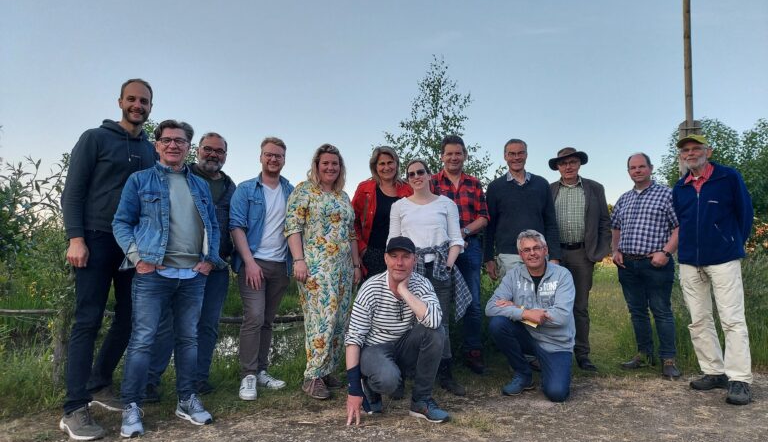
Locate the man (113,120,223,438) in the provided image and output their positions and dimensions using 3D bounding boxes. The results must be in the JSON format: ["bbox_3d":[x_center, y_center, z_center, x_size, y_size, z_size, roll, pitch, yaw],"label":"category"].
[{"bbox_3d":[-1.268,0.298,3.250,0.590,1.740,0.480,1,-3,-28],"label":"man"}]

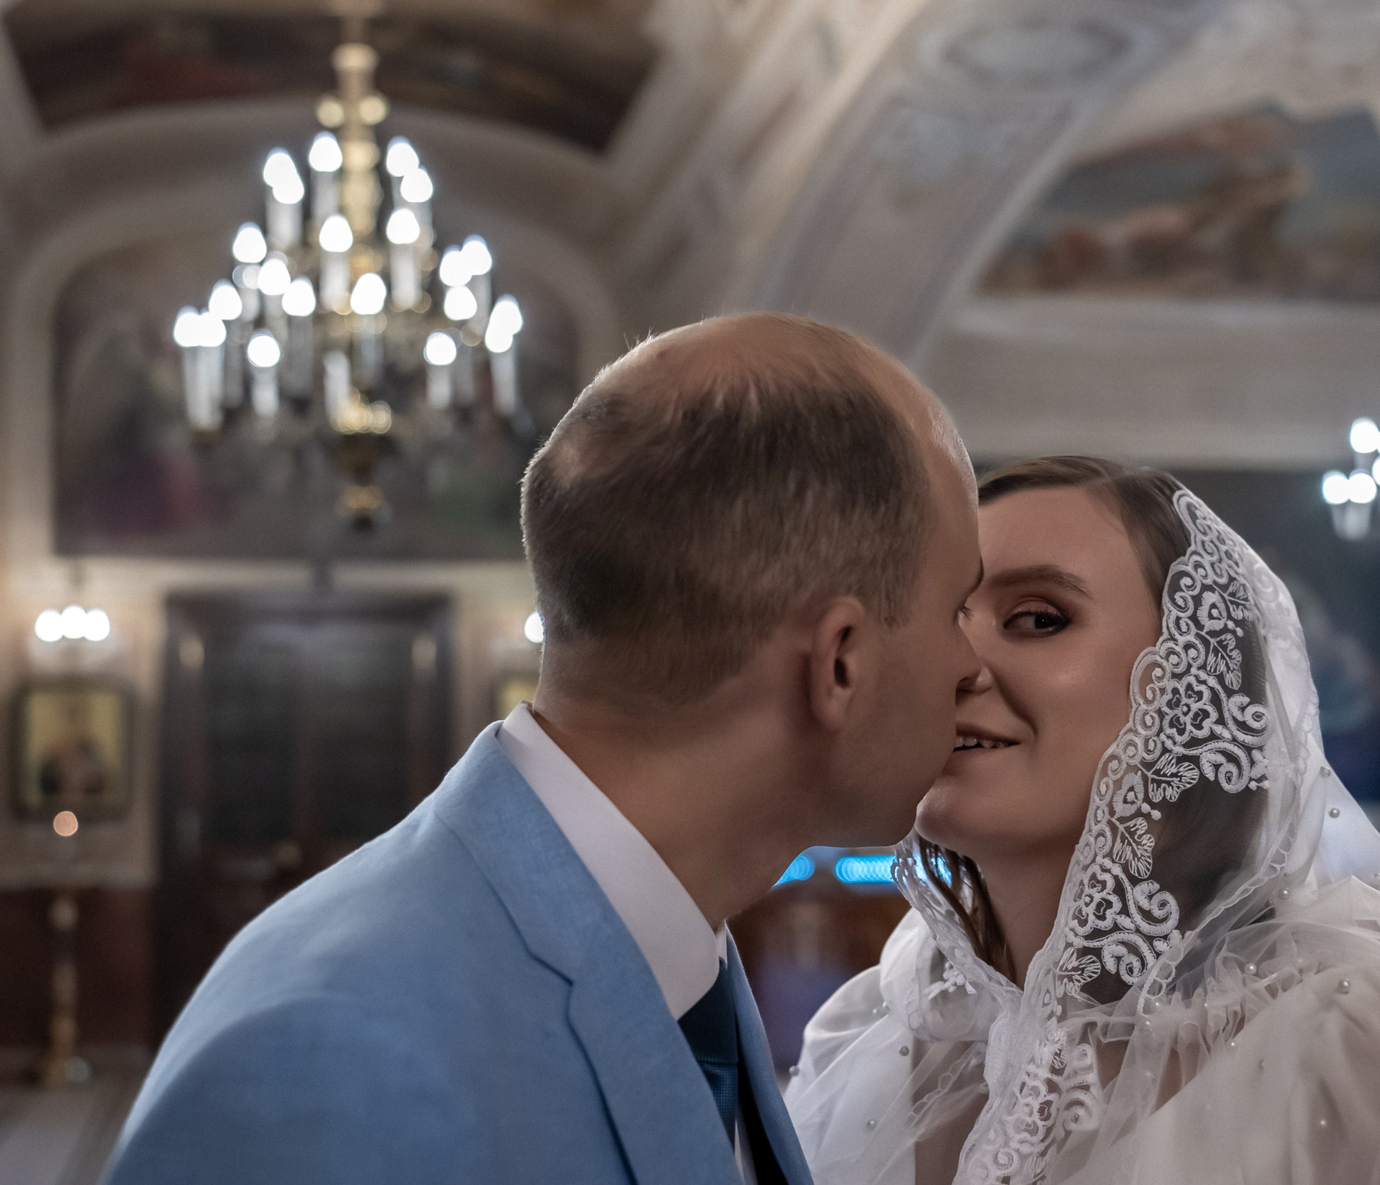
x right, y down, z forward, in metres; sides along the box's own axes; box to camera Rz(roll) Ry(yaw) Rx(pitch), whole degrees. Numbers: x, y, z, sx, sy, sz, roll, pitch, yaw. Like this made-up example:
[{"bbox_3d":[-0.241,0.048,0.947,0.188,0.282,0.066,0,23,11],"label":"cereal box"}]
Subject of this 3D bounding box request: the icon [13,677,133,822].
[{"bbox_3d":[-3.025,0.769,9.924,0.545,0.698,0.080,1,-5,-11],"label":"icon"}]

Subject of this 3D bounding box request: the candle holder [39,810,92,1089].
[{"bbox_3d":[-2.963,1.677,9.641,0.260,1.258,0.260,1,-5,-11],"label":"candle holder"}]

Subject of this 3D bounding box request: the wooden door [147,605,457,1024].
[{"bbox_3d":[-1.916,1.184,10.154,1.437,2.326,0.180,1,-5,-11],"label":"wooden door"}]

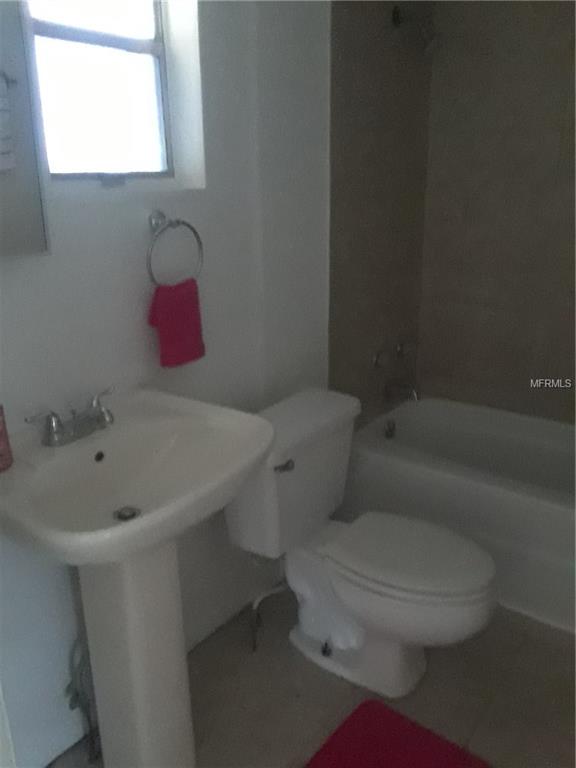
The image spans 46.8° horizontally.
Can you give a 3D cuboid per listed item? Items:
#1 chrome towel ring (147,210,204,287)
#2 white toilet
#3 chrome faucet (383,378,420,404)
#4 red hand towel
[{"bbox_3d":[-0.288,-0.318,1.595,0.076,0.180,0.170,12,21,35],"label":"chrome towel ring"},{"bbox_3d":[0.222,0.461,1.873,0.725,0.700,0.460,12,21,35],"label":"white toilet"},{"bbox_3d":[0.441,0.027,2.659,0.140,0.070,0.060,12,21,35],"label":"chrome faucet"},{"bbox_3d":[-0.272,-0.153,1.636,0.050,0.205,0.165,12,21,35],"label":"red hand towel"}]

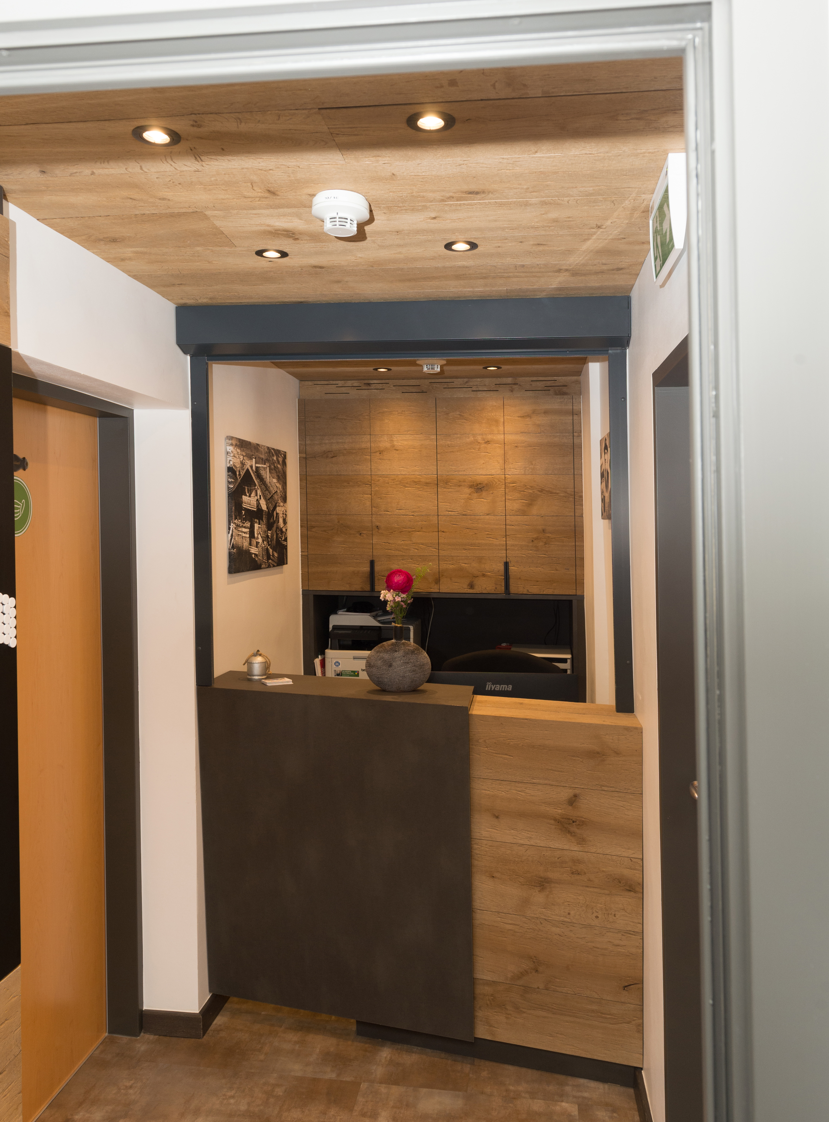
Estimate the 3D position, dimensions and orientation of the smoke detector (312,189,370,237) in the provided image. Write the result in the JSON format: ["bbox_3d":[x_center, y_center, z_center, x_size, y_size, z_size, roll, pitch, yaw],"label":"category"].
[{"bbox_3d":[-0.153,-0.715,1.723,0.118,0.064,0.118,0,2,0],"label":"smoke detector"}]

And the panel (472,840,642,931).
[{"bbox_3d":[0.423,0.963,2.480,0.500,0.218,0.030,0,2,17],"label":"panel"}]

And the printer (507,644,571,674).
[{"bbox_3d":[0.605,0.538,3.952,0.285,0.250,0.350,0,2,9],"label":"printer"}]

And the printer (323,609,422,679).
[{"bbox_3d":[-0.183,0.458,4.122,0.410,0.410,0.440,0,2,9],"label":"printer"}]

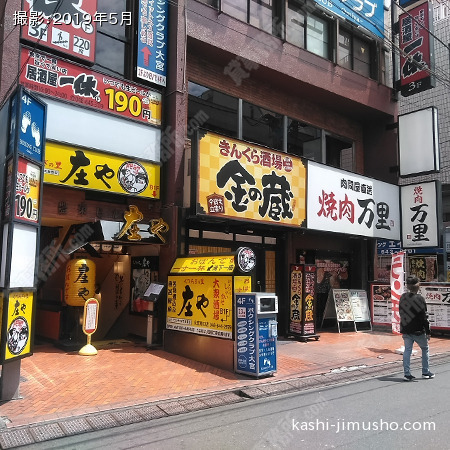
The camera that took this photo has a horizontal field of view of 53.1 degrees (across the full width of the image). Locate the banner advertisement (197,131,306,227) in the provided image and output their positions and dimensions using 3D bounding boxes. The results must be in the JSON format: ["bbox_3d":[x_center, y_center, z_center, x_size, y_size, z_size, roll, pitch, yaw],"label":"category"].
[{"bbox_3d":[0.812,-1.058,11.530,3.840,1.950,0.200,6,-9,-41],"label":"banner advertisement"}]

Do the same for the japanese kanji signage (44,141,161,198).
[{"bbox_3d":[-2.389,-0.982,8.292,2.775,0.719,0.150,7,-9,-42],"label":"japanese kanji signage"}]

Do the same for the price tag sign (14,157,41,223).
[{"bbox_3d":[-2.776,-0.451,6.274,0.100,0.860,0.580,-1,-7,8],"label":"price tag sign"}]

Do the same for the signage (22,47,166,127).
[{"bbox_3d":[-2.395,-2.495,8.441,2.816,0.749,0.150,7,-9,-42],"label":"signage"}]

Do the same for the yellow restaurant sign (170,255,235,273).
[{"bbox_3d":[-0.387,0.764,8.647,0.090,0.320,1.950,30,-24,-34],"label":"yellow restaurant sign"}]

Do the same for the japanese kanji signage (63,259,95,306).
[{"bbox_3d":[-2.821,1.123,8.800,0.570,0.940,0.570,5,-8,-34],"label":"japanese kanji signage"}]

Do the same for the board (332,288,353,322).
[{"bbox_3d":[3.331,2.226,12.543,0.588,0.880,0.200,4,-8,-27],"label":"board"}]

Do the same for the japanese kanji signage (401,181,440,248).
[{"bbox_3d":[6.243,-0.273,14.310,0.270,2.000,1.160,6,-10,-40],"label":"japanese kanji signage"}]

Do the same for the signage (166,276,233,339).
[{"bbox_3d":[-0.504,1.528,8.602,0.090,1.120,2.070,6,-10,-40],"label":"signage"}]

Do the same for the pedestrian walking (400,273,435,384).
[{"bbox_3d":[3.122,1.672,7.438,0.380,1.670,0.470,5,-8,-35],"label":"pedestrian walking"}]

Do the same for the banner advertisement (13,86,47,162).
[{"bbox_3d":[-2.770,-1.373,6.397,0.100,0.880,0.640,-1,-7,8],"label":"banner advertisement"}]

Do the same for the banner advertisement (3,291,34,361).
[{"bbox_3d":[-2.617,1.256,5.729,0.100,0.860,0.540,-1,-7,9],"label":"banner advertisement"}]

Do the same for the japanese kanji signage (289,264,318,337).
[{"bbox_3d":[2.030,1.984,11.725,0.500,1.860,0.480,6,-10,-40],"label":"japanese kanji signage"}]

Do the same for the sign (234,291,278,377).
[{"bbox_3d":[0.548,1.850,7.742,0.485,1.360,0.580,7,-9,-42],"label":"sign"}]

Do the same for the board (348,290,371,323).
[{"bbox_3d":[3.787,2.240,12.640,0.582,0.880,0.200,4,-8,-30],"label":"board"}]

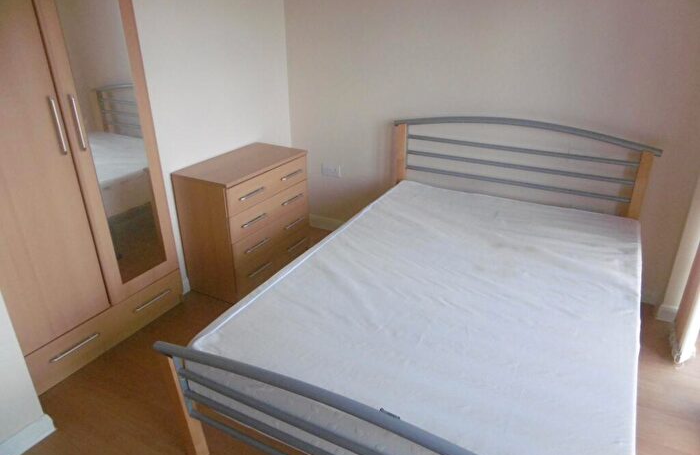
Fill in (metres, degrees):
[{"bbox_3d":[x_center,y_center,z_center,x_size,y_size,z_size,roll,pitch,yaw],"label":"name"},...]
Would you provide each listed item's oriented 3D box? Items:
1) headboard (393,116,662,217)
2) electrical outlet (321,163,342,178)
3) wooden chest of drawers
[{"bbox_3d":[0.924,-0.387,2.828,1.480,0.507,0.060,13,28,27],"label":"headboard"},{"bbox_3d":[-0.146,-0.419,3.555,0.148,0.087,0.028,13,28,27],"label":"electrical outlet"},{"bbox_3d":[-0.631,-0.048,3.066,0.426,0.757,0.743,13,28,27],"label":"wooden chest of drawers"}]

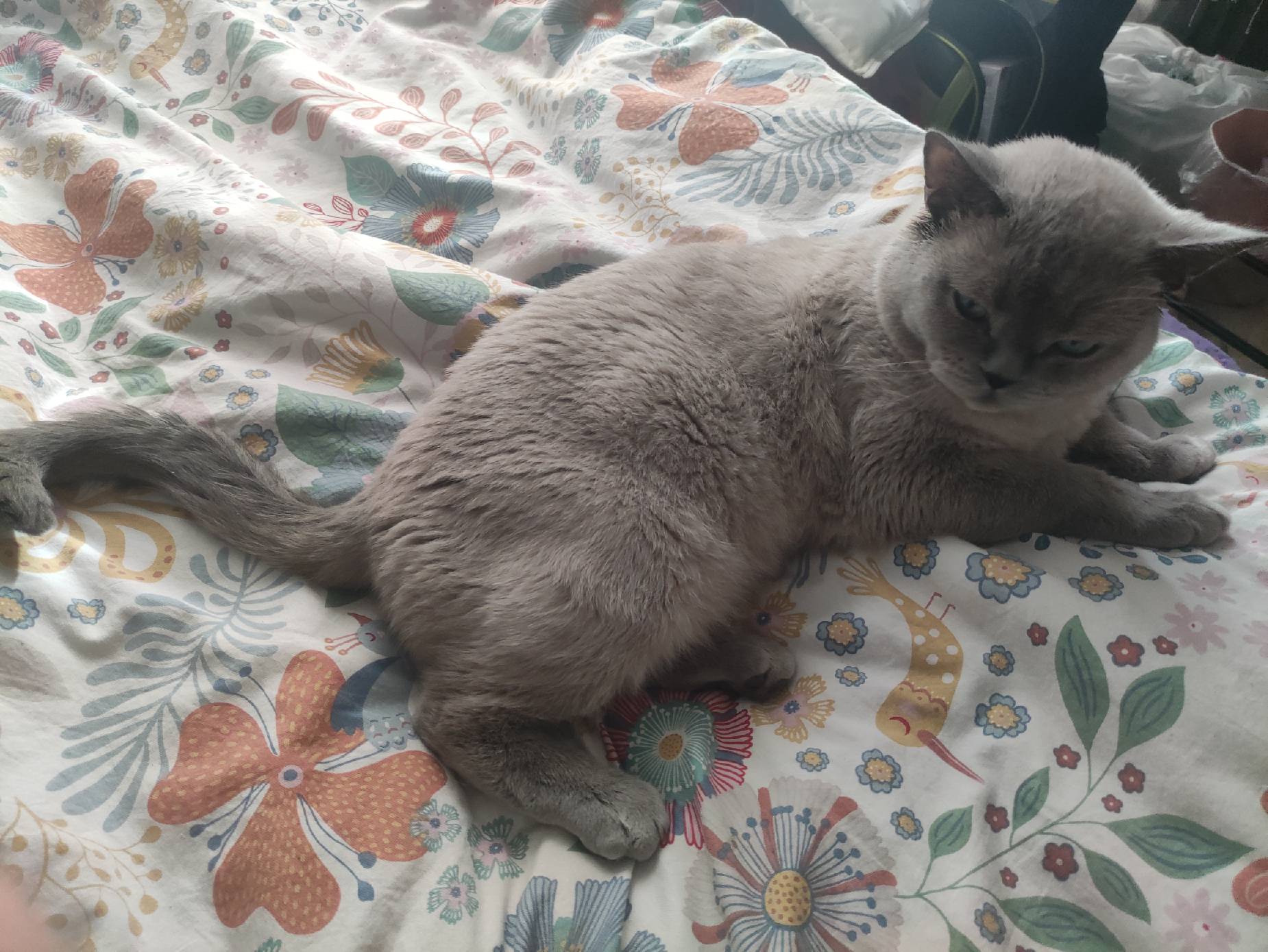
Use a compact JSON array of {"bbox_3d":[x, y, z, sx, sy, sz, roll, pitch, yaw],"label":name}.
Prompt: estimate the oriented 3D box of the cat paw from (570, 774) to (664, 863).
[{"bbox_3d":[-0.006,0.158,0.423,0.042,0.029,0.035,28,57,20],"label":"cat paw"}]

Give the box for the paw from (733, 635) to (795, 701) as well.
[{"bbox_3d":[0.067,0.099,0.470,0.033,0.026,0.033,4,52,3],"label":"paw"}]

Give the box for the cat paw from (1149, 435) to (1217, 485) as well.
[{"bbox_3d":[0.333,-0.010,0.556,0.038,0.026,0.031,3,52,2],"label":"cat paw"}]

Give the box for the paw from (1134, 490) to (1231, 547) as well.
[{"bbox_3d":[0.315,0.025,0.529,0.050,0.026,0.032,8,52,6],"label":"paw"}]

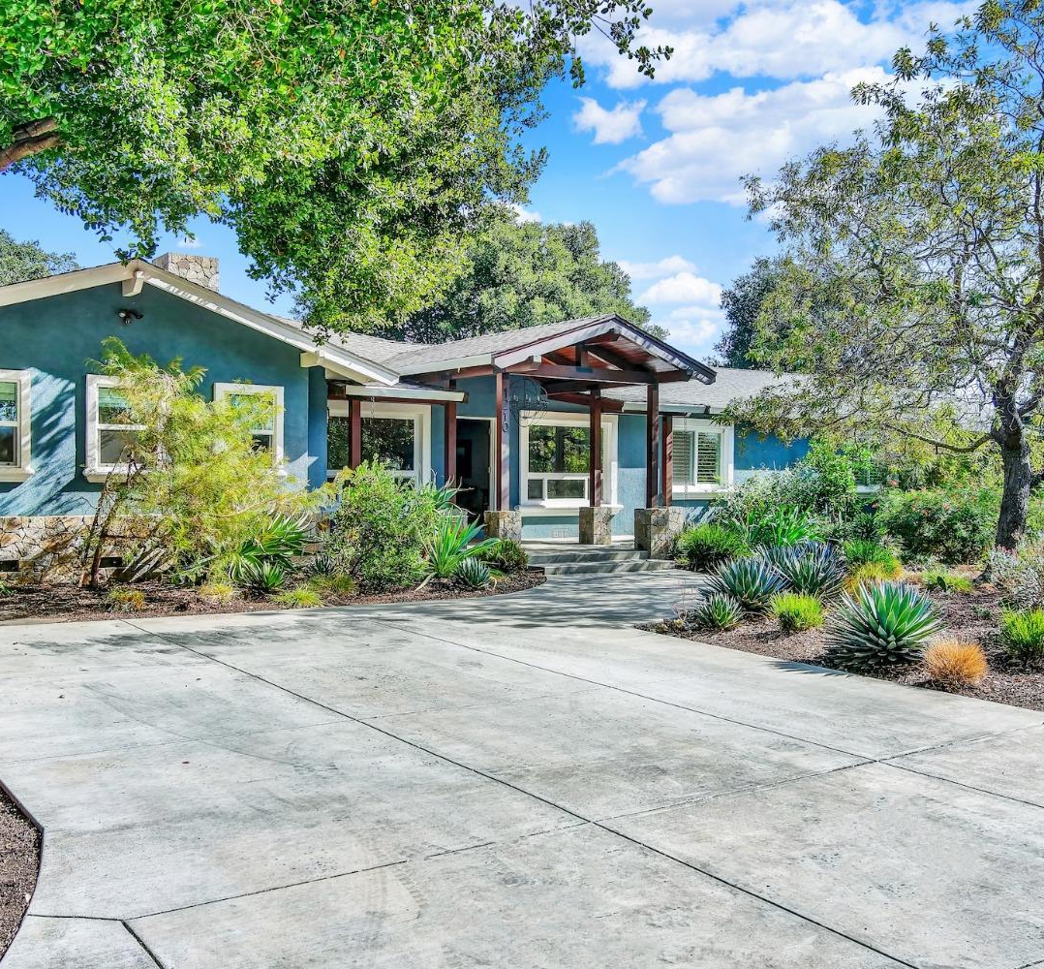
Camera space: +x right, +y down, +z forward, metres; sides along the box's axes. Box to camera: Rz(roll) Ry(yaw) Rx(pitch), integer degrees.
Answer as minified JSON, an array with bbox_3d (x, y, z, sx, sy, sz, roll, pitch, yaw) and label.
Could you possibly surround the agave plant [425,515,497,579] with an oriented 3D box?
[{"bbox_3d":[-0.830,0.840,15.800,0.980,0.880,0.950,0,0,0],"label":"agave plant"}]

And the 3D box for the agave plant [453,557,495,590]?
[{"bbox_3d":[-0.590,1.095,14.500,0.530,0.410,0.530,0,0,0],"label":"agave plant"}]

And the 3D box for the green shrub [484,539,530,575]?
[{"bbox_3d":[-0.240,1.010,16.500,0.670,0.500,0.650,0,0,0],"label":"green shrub"}]

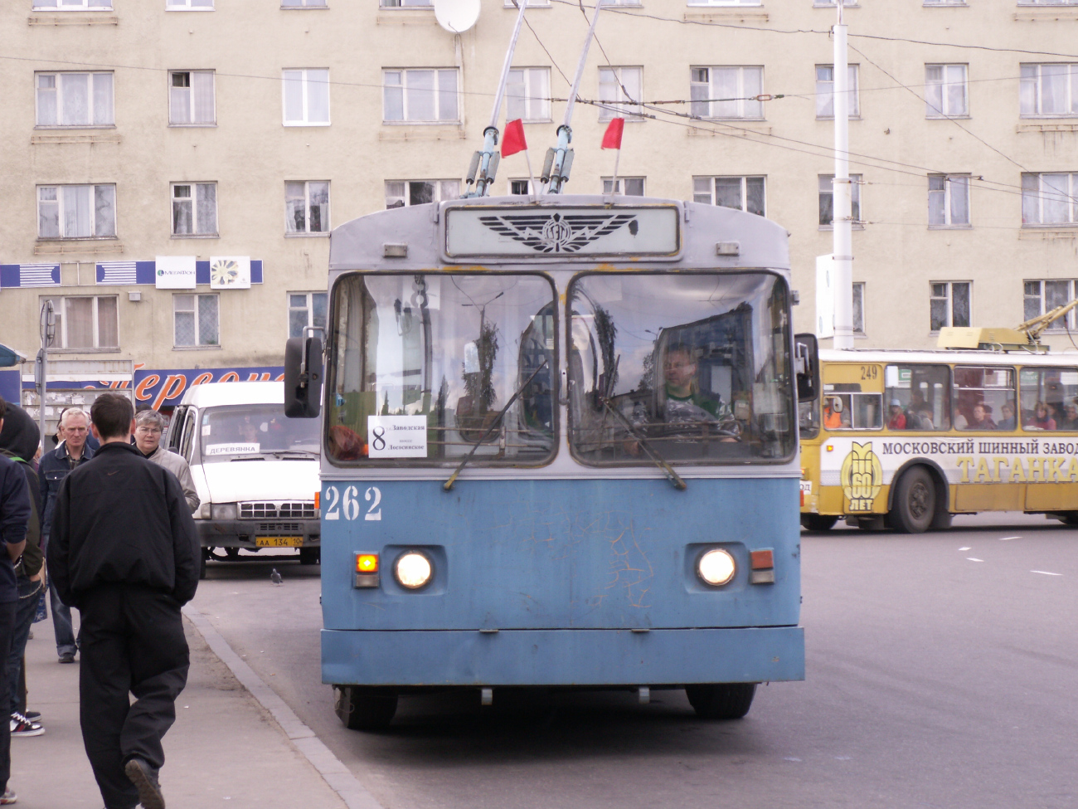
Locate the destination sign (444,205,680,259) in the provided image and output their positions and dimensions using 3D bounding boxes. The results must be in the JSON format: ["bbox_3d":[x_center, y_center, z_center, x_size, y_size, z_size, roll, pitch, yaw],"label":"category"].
[{"bbox_3d":[0.121,-0.898,17.540,1.227,0.281,0.100,0,0,-1],"label":"destination sign"}]

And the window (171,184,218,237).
[{"bbox_3d":[-8.805,-4.993,85.971,1.178,1.386,0.120,-1,0,-7],"label":"window"}]

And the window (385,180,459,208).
[{"bbox_3d":[-2.969,-5.107,86.729,1.987,1.369,0.120,-1,0,-7],"label":"window"}]

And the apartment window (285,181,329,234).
[{"bbox_3d":[-6.056,-5.151,88.104,1.200,1.420,0.150,-1,0,-8],"label":"apartment window"}]

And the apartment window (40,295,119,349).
[{"bbox_3d":[-11.819,-2.114,86.603,2.020,1.414,0.160,-1,0,-8],"label":"apartment window"}]

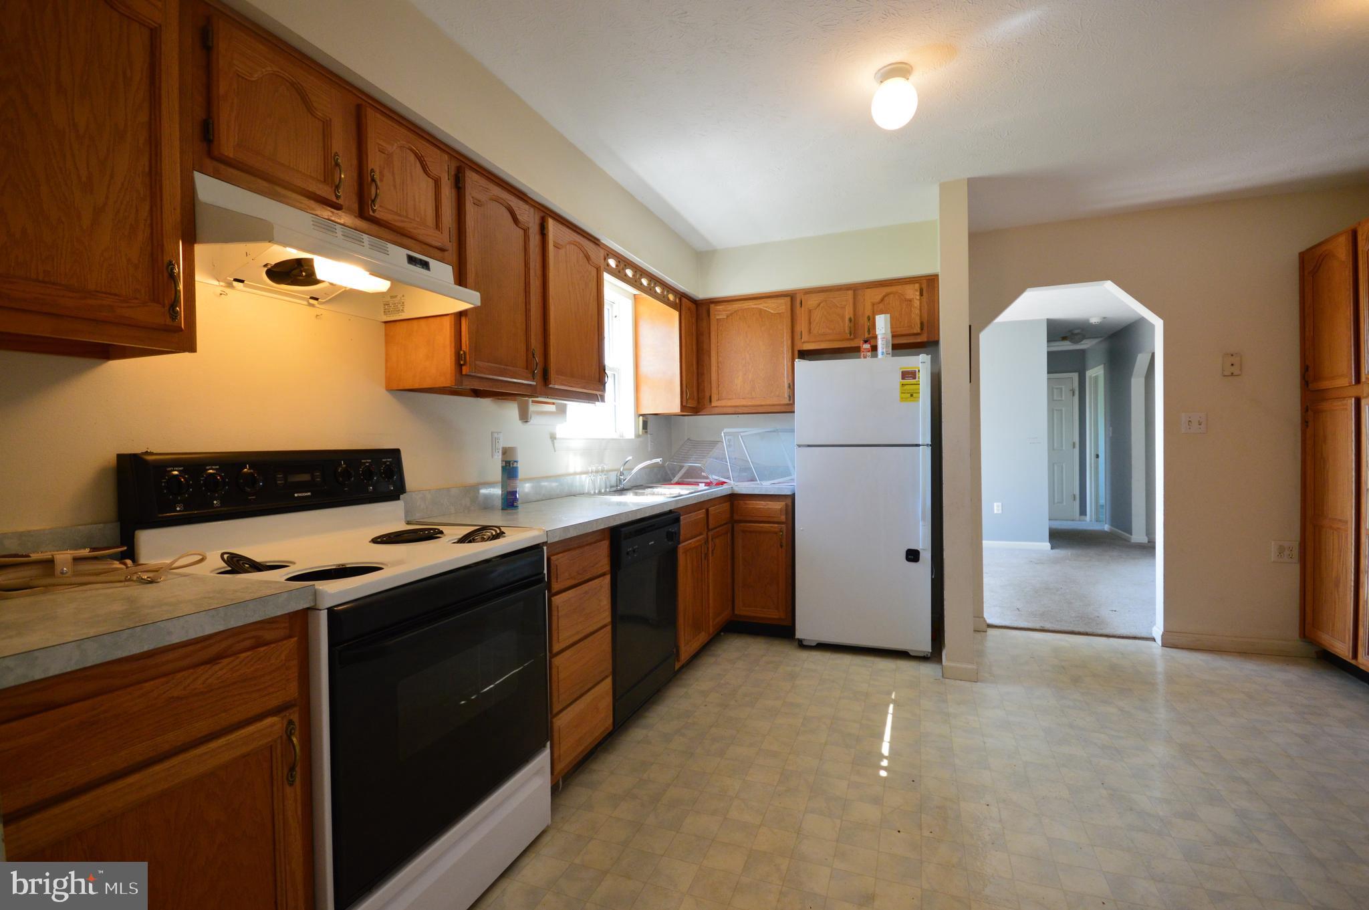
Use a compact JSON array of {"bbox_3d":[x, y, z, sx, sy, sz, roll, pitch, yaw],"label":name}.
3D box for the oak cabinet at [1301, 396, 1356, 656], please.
[{"bbox_3d":[3.230,0.340,2.855,0.022,1.255,0.370,0,1,23],"label":"oak cabinet"}]

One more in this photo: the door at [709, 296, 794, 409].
[{"bbox_3d":[0.439,-0.664,3.725,0.555,0.680,0.022,0,1,23],"label":"door"}]

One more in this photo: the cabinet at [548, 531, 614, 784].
[{"bbox_3d":[-0.614,0.695,2.082,0.610,0.840,0.390,0,1,23],"label":"cabinet"}]

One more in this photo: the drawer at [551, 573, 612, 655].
[{"bbox_3d":[-0.549,0.535,2.030,0.450,0.175,0.365,0,1,23],"label":"drawer"}]

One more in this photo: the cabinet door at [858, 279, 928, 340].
[{"bbox_3d":[1.258,-0.871,3.443,0.308,0.299,0.022,0,1,23],"label":"cabinet door"}]

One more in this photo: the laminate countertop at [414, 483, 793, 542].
[{"bbox_3d":[-0.060,0.230,2.983,1.014,0.039,2.533,0,1,23],"label":"laminate countertop"}]

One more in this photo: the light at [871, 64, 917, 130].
[{"bbox_3d":[0.721,-1.223,1.960,0.156,0.189,0.156,0,1,23],"label":"light"}]

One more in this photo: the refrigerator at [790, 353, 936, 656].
[{"bbox_3d":[1.091,0.281,3.459,0.705,1.655,0.680,0,1,20],"label":"refrigerator"}]

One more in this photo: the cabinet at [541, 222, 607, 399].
[{"bbox_3d":[-0.620,-0.631,2.614,0.318,0.709,0.455,0,1,23],"label":"cabinet"}]

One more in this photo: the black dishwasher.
[{"bbox_3d":[-0.405,0.695,2.536,0.610,0.850,0.610,0,1,23],"label":"black dishwasher"}]

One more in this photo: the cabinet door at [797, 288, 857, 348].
[{"bbox_3d":[0.890,-0.857,3.531,0.310,0.297,0.022,0,1,23],"label":"cabinet door"}]

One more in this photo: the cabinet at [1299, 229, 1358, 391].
[{"bbox_3d":[3.268,-0.672,2.699,0.350,0.696,0.400,0,1,23],"label":"cabinet"}]

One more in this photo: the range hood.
[{"bbox_3d":[-0.973,-0.537,1.584,0.460,0.157,0.729,0,1,23],"label":"range hood"}]

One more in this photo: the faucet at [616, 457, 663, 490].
[{"bbox_3d":[-0.295,0.109,3.389,0.260,0.190,0.080,0,1,23],"label":"faucet"}]

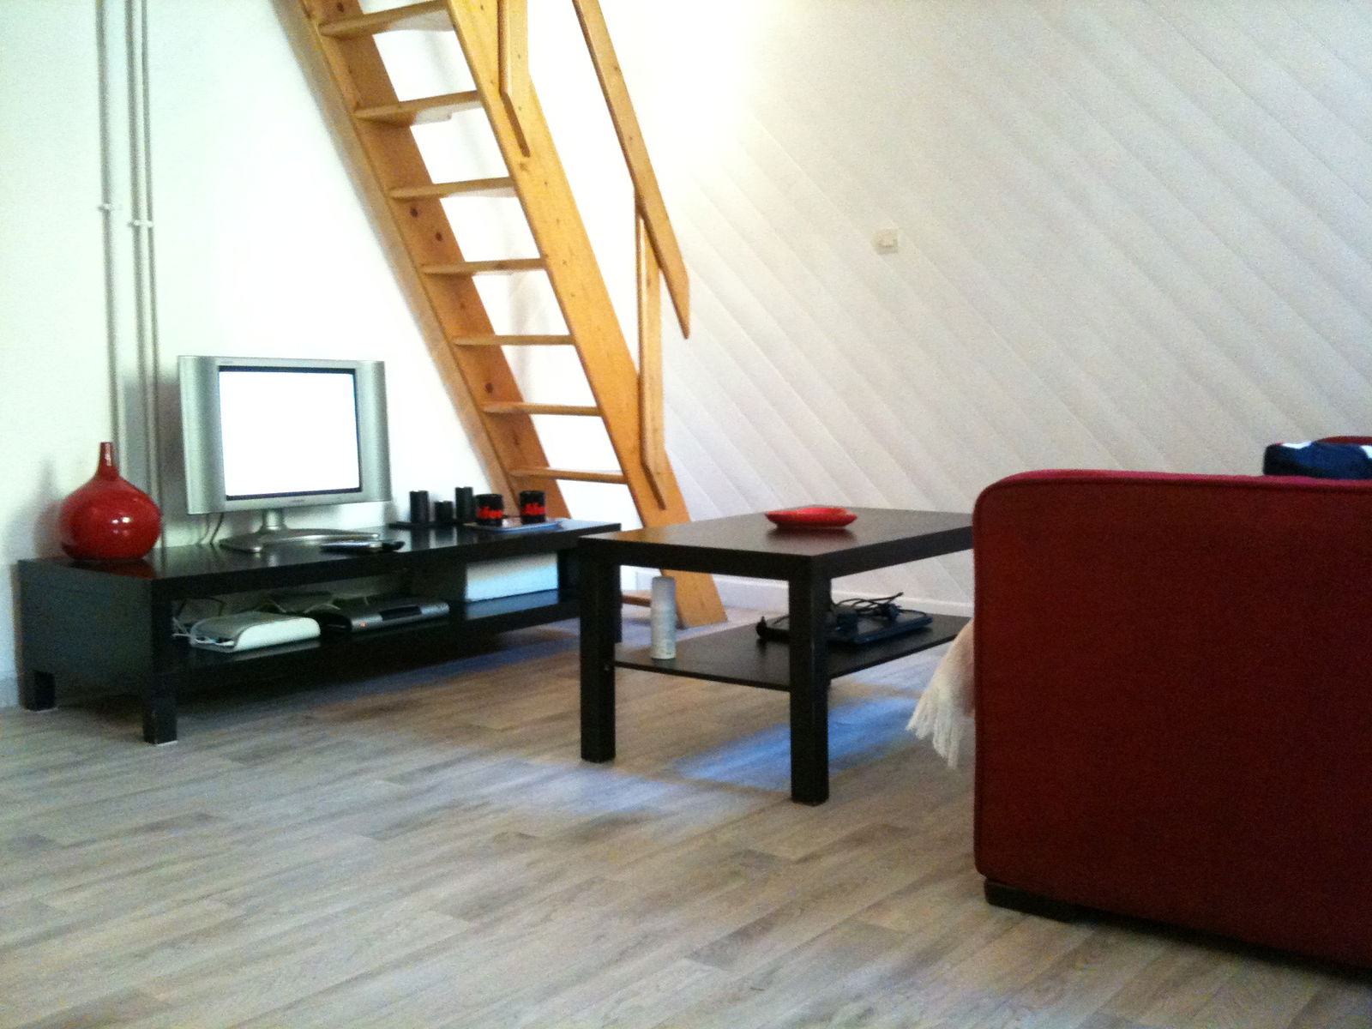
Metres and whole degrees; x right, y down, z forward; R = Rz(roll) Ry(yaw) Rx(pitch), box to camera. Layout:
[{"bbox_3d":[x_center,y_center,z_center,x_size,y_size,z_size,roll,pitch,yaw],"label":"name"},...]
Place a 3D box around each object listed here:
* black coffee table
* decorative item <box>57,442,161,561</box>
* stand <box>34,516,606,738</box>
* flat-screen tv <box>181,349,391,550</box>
[{"bbox_3d":[0.277,0.249,2.982,0.549,0.450,0.900,4,6,37],"label":"black coffee table"},{"bbox_3d":[-1.359,-0.034,3.263,0.237,0.268,0.237,4,6,38],"label":"decorative item"},{"bbox_3d":[-0.866,0.242,3.643,0.550,0.350,1.493,4,6,38],"label":"stand"},{"bbox_3d":[-1.017,-0.158,3.511,0.220,0.470,0.590,4,7,38],"label":"flat-screen tv"}]

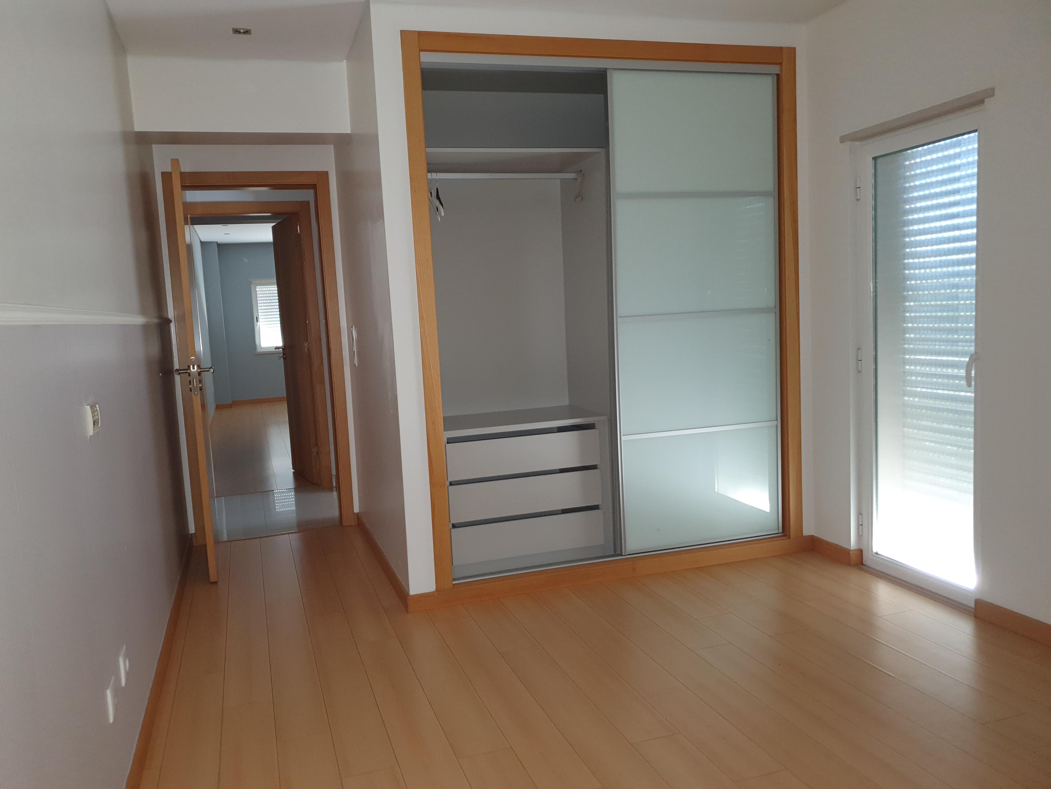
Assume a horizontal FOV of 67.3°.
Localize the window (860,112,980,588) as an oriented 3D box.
[{"bbox_3d":[1.650,-0.124,3.271,0.071,1.900,0.670,-5,7,-19],"label":"window"}]

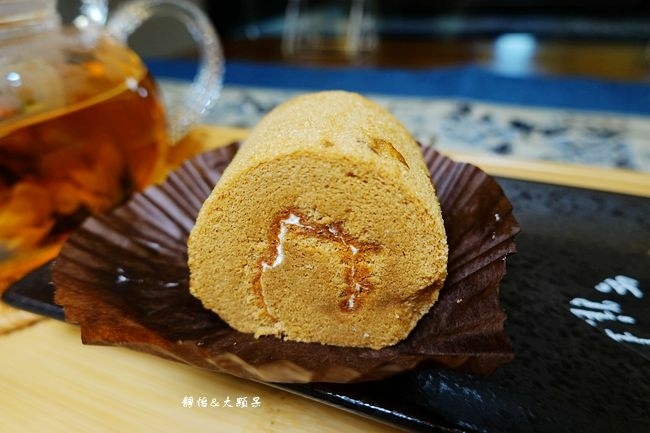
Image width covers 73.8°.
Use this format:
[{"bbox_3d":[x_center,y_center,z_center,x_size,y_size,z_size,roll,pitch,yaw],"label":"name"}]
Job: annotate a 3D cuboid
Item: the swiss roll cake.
[{"bbox_3d":[-0.001,-0.004,0.135,0.065,0.057,0.064,2,28,3],"label":"swiss roll cake"}]

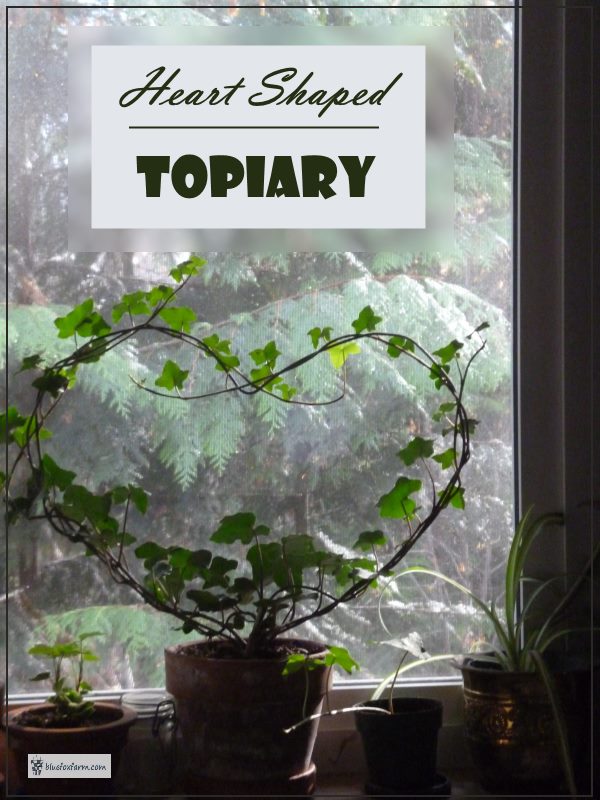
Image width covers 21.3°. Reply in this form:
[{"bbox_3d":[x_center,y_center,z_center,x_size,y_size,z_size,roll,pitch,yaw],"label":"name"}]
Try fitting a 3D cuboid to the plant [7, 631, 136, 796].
[{"bbox_3d":[-0.217,0.303,1.512,0.126,0.170,0.126,0,0,-6],"label":"plant"}]

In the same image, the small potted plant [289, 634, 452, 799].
[{"bbox_3d":[0.043,0.310,1.561,0.166,0.156,0.133,0,0,0],"label":"small potted plant"}]

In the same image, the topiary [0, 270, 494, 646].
[{"bbox_3d":[-0.051,0.053,1.460,0.440,0.370,0.180,0,0,-11],"label":"topiary"}]

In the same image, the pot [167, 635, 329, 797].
[{"bbox_3d":[-0.051,0.318,1.576,0.164,0.143,0.164,0,0,0],"label":"pot"}]

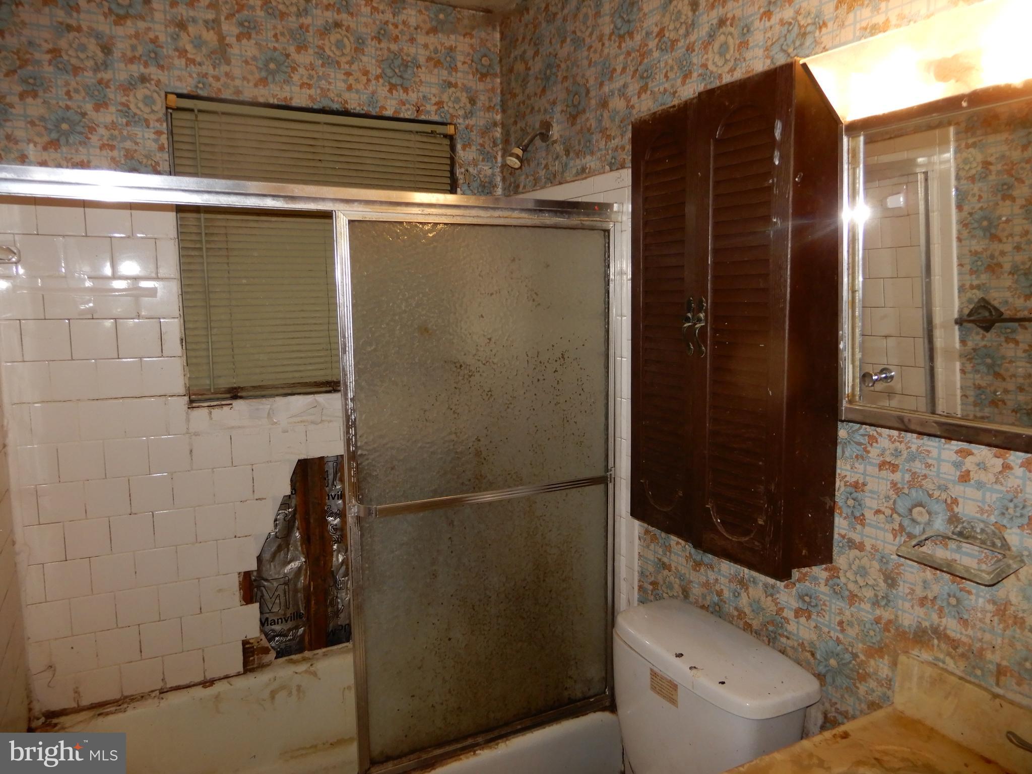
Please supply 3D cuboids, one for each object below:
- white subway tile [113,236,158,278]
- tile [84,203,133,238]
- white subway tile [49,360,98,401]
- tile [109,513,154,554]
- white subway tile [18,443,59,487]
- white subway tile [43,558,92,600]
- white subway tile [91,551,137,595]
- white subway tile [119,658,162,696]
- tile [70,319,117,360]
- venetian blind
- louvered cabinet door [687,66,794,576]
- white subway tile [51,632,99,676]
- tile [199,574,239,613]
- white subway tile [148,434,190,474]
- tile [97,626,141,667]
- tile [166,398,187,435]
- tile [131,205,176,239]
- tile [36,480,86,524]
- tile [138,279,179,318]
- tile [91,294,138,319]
[{"bbox_3d":[-1.042,-0.352,1.958,0.108,0.108,0.008,-4,8,-25],"label":"white subway tile"},{"bbox_3d":[-1.078,-0.452,1.896,0.108,0.108,0.009,-4,9,-25],"label":"tile"},{"bbox_3d":[-1.195,-0.018,1.933,0.108,0.108,0.009,-4,7,-28],"label":"white subway tile"},{"bbox_3d":[-1.094,0.416,2.038,0.108,0.108,0.009,-4,7,-27],"label":"tile"},{"bbox_3d":[-1.277,0.208,1.915,0.088,0.108,0.009,-4,7,-28],"label":"white subway tile"},{"bbox_3d":[-1.228,0.527,1.962,0.108,0.108,0.009,-4,9,-25],"label":"white subway tile"},{"bbox_3d":[-1.140,0.524,2.025,0.108,0.108,0.009,-4,7,-27],"label":"white subway tile"},{"bbox_3d":[-1.084,0.841,2.072,0.108,0.100,0.009,-4,7,-25],"label":"white subway tile"},{"bbox_3d":[-1.153,-0.130,1.953,0.108,0.108,0.009,-4,7,-27],"label":"tile"},{"bbox_3d":[-0.575,-0.398,2.168,0.818,0.838,0.080,-4,9,-25],"label":"venetian blind"},{"bbox_3d":[0.429,-0.109,1.359,0.023,0.907,0.226,-5,8,-31],"label":"louvered cabinet door"},{"bbox_3d":[-1.233,0.745,1.996,0.108,0.108,0.009,-4,7,-28],"label":"white subway tile"},{"bbox_3d":[-0.898,0.622,2.162,0.108,0.108,0.009,-4,7,-27],"label":"tile"},{"bbox_3d":[-0.988,0.189,2.046,0.108,0.108,0.009,-4,7,-25],"label":"white subway tile"},{"bbox_3d":[-1.137,0.740,2.048,0.108,0.108,0.009,-4,7,-27],"label":"tile"},{"bbox_3d":[-0.957,0.079,2.027,0.051,0.108,0.009,-4,9,-25],"label":"tile"},{"bbox_3d":[-1.004,-0.466,1.984,0.104,0.106,0.009,-4,7,-28],"label":"tile"},{"bbox_3d":[-1.234,0.313,1.945,0.108,0.108,0.009,-4,7,-25],"label":"tile"},{"bbox_3d":[-0.982,-0.242,1.970,0.102,0.108,0.009,-4,9,-25],"label":"tile"},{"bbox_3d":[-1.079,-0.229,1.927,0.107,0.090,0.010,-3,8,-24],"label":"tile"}]

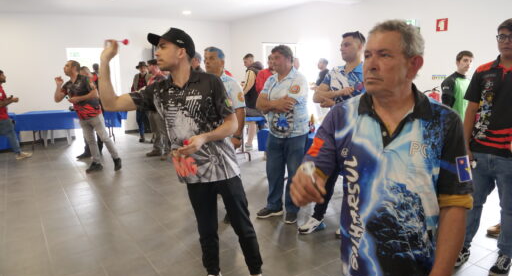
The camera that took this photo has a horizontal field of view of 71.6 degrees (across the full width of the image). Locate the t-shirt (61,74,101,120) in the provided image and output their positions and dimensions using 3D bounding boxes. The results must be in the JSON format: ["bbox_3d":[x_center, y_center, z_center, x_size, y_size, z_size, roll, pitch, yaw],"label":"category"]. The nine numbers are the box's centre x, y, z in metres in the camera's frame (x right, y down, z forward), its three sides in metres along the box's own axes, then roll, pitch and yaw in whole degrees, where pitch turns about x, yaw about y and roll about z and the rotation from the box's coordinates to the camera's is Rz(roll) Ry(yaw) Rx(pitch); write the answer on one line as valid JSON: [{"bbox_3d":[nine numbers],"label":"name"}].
[{"bbox_3d":[-2.662,-0.594,5.416,0.510,0.670,0.350,-1,15,28],"label":"t-shirt"}]

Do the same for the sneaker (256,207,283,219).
[{"bbox_3d":[0.139,0.750,3.696,0.290,0.115,0.105,-3,10,-13],"label":"sneaker"}]

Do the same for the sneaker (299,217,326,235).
[{"bbox_3d":[0.519,0.808,3.323,0.290,0.115,0.105,-5,11,-23],"label":"sneaker"}]

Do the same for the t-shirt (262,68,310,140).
[{"bbox_3d":[0.281,-0.316,3.444,0.330,0.680,0.480,-10,12,-43],"label":"t-shirt"}]

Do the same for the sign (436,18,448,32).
[{"bbox_3d":[3.191,-1.927,6.080,0.010,0.200,0.200,-7,11,-34],"label":"sign"}]

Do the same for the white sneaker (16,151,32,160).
[{"bbox_3d":[-4.360,0.310,6.655,0.105,0.115,0.290,6,12,33],"label":"white sneaker"}]

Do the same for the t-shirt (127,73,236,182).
[{"bbox_3d":[-0.409,-0.052,2.107,0.540,0.670,0.340,-5,9,19],"label":"t-shirt"}]

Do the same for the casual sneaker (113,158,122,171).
[{"bbox_3d":[-2.195,0.410,5.648,0.105,0.115,0.275,-3,28,-12],"label":"casual sneaker"}]

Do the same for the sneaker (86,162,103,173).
[{"bbox_3d":[-2.557,0.465,5.597,0.285,0.115,0.105,-9,13,-39],"label":"sneaker"}]

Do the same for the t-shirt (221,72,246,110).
[{"bbox_3d":[-0.372,-0.311,3.620,0.540,0.720,0.300,5,11,29],"label":"t-shirt"}]

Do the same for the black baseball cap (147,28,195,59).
[{"bbox_3d":[-0.479,-0.520,2.002,0.270,0.150,0.180,5,4,-34],"label":"black baseball cap"}]

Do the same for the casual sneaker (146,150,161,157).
[{"bbox_3d":[-1.903,0.274,6.662,0.290,0.115,0.105,-2,10,-4],"label":"casual sneaker"}]

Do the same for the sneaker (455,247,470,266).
[{"bbox_3d":[1.519,0.902,2.674,0.105,0.115,0.290,7,12,42],"label":"sneaker"}]

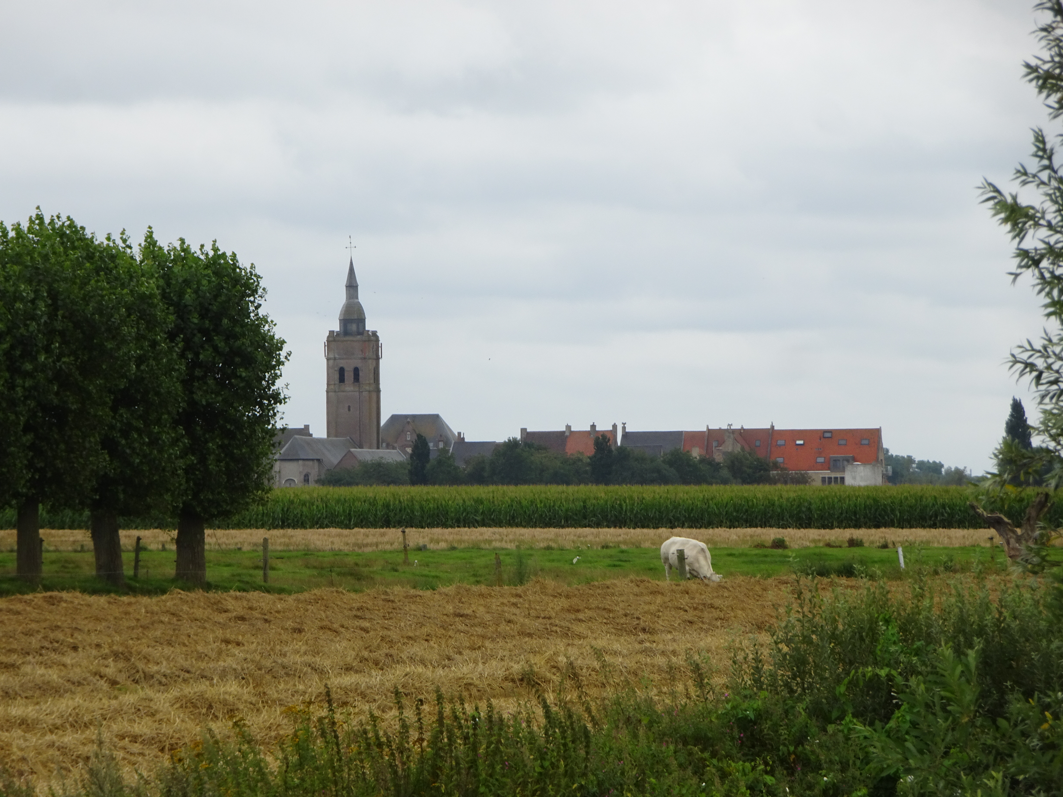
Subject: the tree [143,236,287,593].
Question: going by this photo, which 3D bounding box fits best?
[{"bbox_3d":[-8.850,0.270,190.000,4.400,9.800,4.400,0,-1,0],"label":"tree"}]

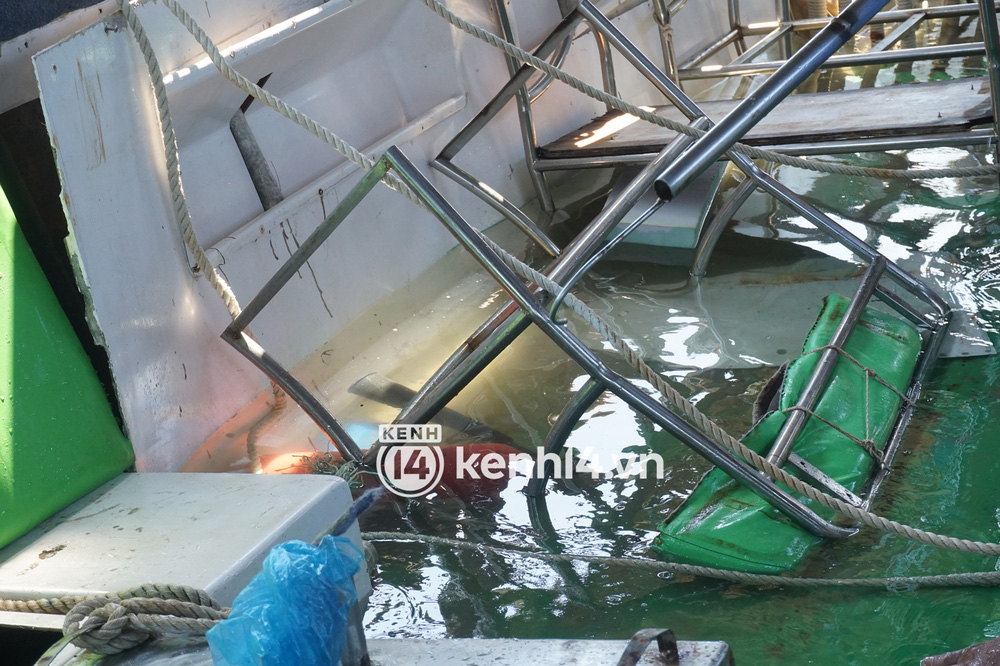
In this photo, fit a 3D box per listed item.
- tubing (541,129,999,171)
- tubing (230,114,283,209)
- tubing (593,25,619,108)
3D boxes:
[{"bbox_3d":[0.564,-0.398,4.275,1.029,0.029,0.029,-2,16,22],"label":"tubing"},{"bbox_3d":[-0.526,-0.371,4.200,0.044,0.225,0.044,-20,-3,-29],"label":"tubing"},{"bbox_3d":[0.260,-0.649,4.750,0.042,0.200,0.033,-1,15,22],"label":"tubing"}]

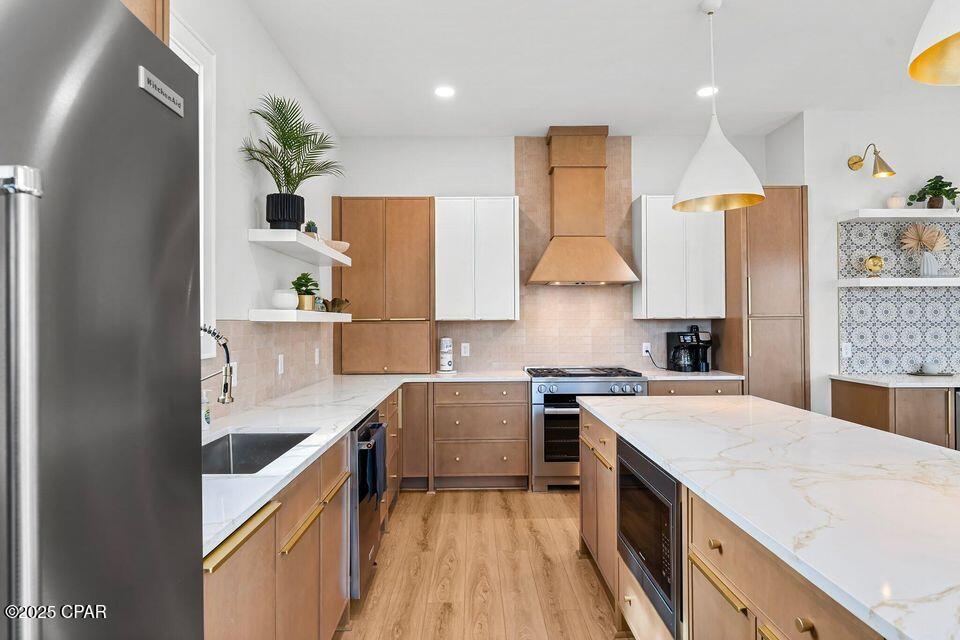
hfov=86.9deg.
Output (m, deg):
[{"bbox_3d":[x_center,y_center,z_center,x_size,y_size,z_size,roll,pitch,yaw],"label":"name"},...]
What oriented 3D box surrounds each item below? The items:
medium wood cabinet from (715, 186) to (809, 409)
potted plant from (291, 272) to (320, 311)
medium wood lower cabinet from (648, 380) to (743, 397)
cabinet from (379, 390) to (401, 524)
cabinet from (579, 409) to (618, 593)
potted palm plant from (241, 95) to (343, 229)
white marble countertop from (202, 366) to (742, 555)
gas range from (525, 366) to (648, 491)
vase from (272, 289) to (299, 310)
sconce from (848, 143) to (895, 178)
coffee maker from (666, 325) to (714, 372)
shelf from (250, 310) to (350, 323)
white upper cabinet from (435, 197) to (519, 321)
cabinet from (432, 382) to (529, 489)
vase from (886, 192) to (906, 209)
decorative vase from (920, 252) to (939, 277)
[{"bbox_3d":[2.422,0.147,4.434,0.544,2.492,0.560,0,0,-1],"label":"medium wood cabinet"},{"bbox_3d":[-1.107,-0.171,3.185,0.170,0.237,0.180,0,0,-1],"label":"potted plant"},{"bbox_3d":[1.748,0.926,4.408,0.770,0.879,0.605,0,0,-1],"label":"medium wood lower cabinet"},{"bbox_3d":[-0.932,0.954,3.483,0.615,0.907,1.000,0,0,-1],"label":"cabinet"},{"bbox_3d":[0.896,0.920,2.561,0.610,0.874,0.745,0,0,-1],"label":"cabinet"},{"bbox_3d":[-1.021,-0.866,2.865,0.470,0.753,0.490,0,0,-1],"label":"potted palm plant"},{"bbox_3d":[0.460,0.472,2.820,3.335,0.030,3.770,0,0,-1],"label":"white marble countertop"},{"bbox_3d":[0.896,0.920,4.374,0.943,0.962,0.610,0,0,-1],"label":"gas range"},{"bbox_3d":[-1.068,-0.108,2.786,0.146,0.116,0.146,0,0,-1],"label":"vase"},{"bbox_3d":[3.052,-1.234,3.980,0.150,0.280,0.340,0,0,-1],"label":"sconce"},{"bbox_3d":[1.868,0.262,4.521,0.310,0.390,0.260,0,0,-1],"label":"coffee maker"},{"bbox_3d":[-1.089,-0.019,3.253,0.253,0.059,1.205,0,0,-1],"label":"shelf"},{"bbox_3d":[-0.029,-0.528,4.520,0.730,1.067,0.345,0,0,-1],"label":"white upper cabinet"},{"bbox_3d":[0.007,0.936,4.386,0.777,0.879,0.600,0,0,-1],"label":"cabinet"},{"bbox_3d":[3.313,-0.936,4.031,0.157,0.160,0.157,0,0,-1],"label":"vase"},{"bbox_3d":[3.550,-0.442,4.023,0.120,0.210,0.120,0,0,-1],"label":"decorative vase"}]

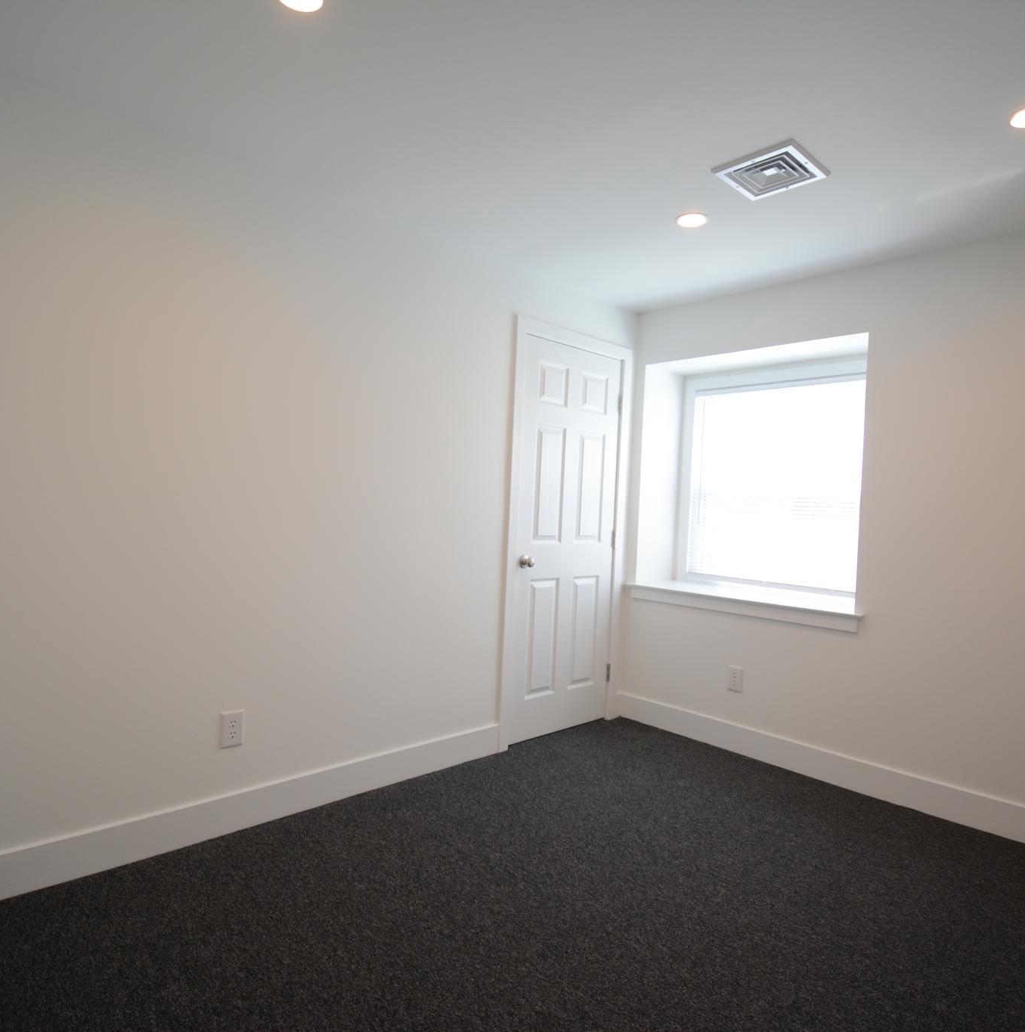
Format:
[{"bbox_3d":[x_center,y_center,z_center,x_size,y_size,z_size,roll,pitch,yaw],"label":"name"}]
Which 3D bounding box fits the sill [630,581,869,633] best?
[{"bbox_3d":[1.228,0.457,3.366,0.420,0.088,1.260,2,1,-44],"label":"sill"}]

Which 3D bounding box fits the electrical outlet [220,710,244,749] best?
[{"bbox_3d":[-0.962,0.733,2.215,0.077,0.123,0.008,2,1,-43],"label":"electrical outlet"}]

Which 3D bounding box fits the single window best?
[{"bbox_3d":[1.433,-0.200,3.522,0.080,1.230,1.155,2,1,-44],"label":"single window"}]

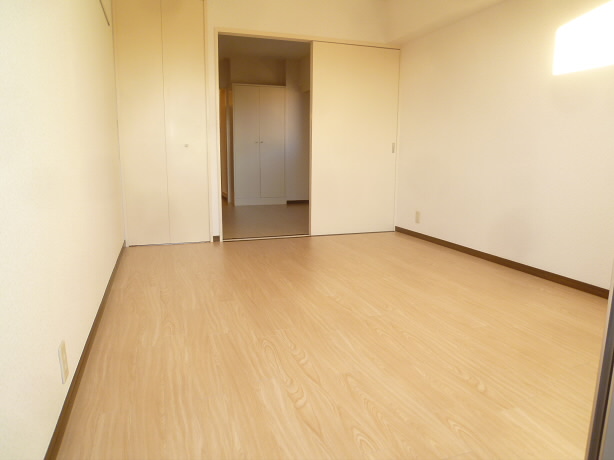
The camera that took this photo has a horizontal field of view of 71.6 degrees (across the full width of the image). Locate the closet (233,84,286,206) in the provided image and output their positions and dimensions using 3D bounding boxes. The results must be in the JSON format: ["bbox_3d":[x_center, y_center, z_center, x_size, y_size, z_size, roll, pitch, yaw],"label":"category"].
[{"bbox_3d":[-0.835,-1.411,7.251,0.891,1.940,0.470,-3,10,-19],"label":"closet"}]

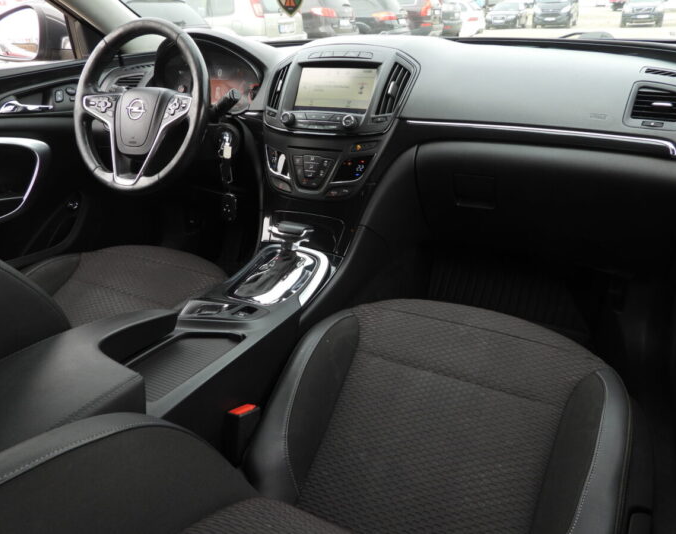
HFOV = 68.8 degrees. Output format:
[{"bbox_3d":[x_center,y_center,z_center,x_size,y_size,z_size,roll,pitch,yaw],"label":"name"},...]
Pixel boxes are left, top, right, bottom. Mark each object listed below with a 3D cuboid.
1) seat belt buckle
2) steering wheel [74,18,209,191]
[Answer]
[{"bbox_3d":[-0.146,0.253,0.734,0.030,0.084,0.052,10,6,22],"label":"seat belt buckle"},{"bbox_3d":[-0.434,-0.357,1.111,0.375,0.370,0.095,10,3,22],"label":"steering wheel"}]

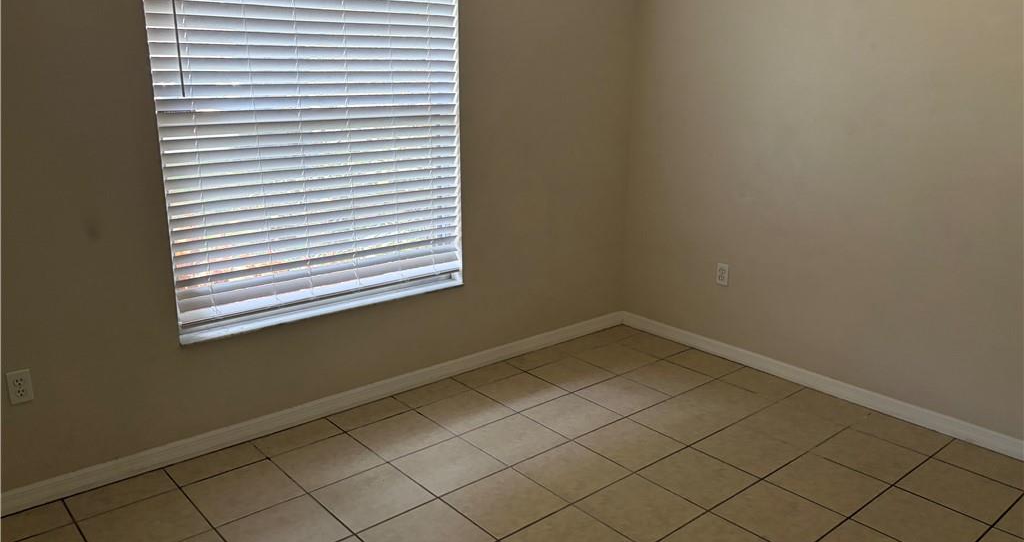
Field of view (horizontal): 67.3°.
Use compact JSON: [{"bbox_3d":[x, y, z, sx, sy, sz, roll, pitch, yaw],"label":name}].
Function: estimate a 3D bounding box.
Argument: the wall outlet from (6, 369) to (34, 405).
[{"bbox_3d":[-1.678,0.397,2.627,0.071,0.114,0.008,-12,19,-39],"label":"wall outlet"}]

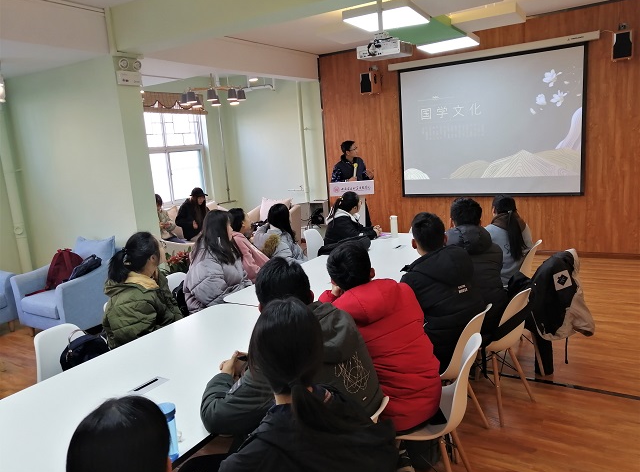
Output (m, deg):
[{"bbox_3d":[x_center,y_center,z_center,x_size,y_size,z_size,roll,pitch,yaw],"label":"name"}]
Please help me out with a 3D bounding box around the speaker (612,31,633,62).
[{"bbox_3d":[3.549,-2.226,5.852,0.210,0.310,0.200,2,12,32],"label":"speaker"}]

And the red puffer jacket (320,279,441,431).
[{"bbox_3d":[0.288,0.497,2.400,0.540,0.640,0.640,-10,11,-31],"label":"red puffer jacket"}]

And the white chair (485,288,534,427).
[{"bbox_3d":[1.042,0.663,3.103,0.470,0.810,0.530,-12,12,-38],"label":"white chair"}]

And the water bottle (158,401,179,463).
[{"bbox_3d":[-0.459,0.601,1.527,0.064,0.176,0.064,1,11,28],"label":"water bottle"}]

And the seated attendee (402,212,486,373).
[{"bbox_3d":[0.614,0.501,2.980,0.520,1.290,0.760,-9,12,-25],"label":"seated attendee"}]

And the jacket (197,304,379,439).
[{"bbox_3d":[-0.095,0.574,1.814,0.580,0.670,0.660,-10,11,-31],"label":"jacket"}]

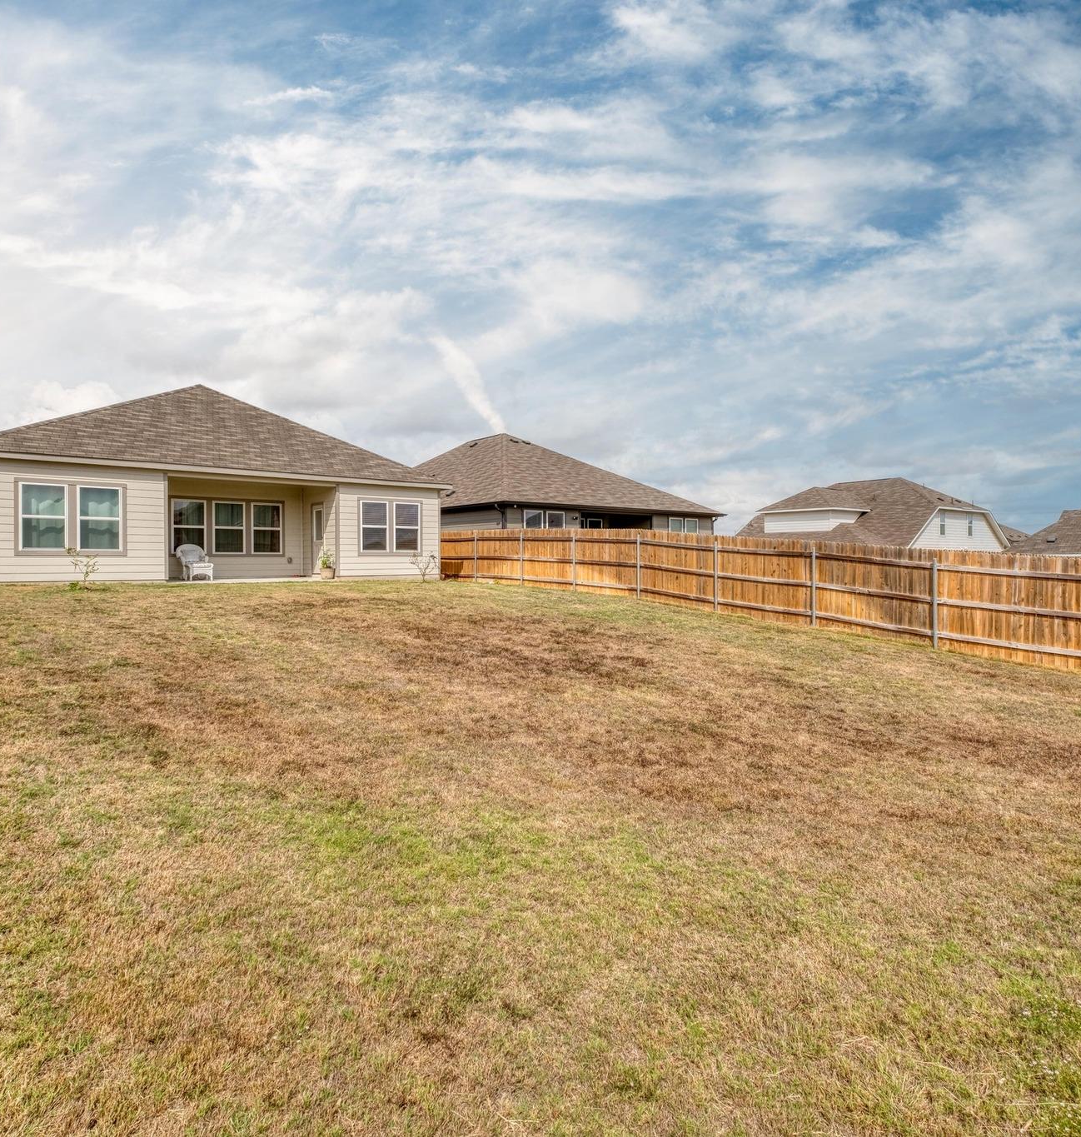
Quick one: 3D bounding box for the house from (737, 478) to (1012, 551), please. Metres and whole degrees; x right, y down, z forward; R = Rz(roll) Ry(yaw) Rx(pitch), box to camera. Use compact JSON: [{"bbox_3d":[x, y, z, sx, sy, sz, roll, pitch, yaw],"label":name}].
[{"bbox_3d":[24.500,-2.660,54.200,17.500,7.900,14.800,-1,1,-37],"label":"house"}]

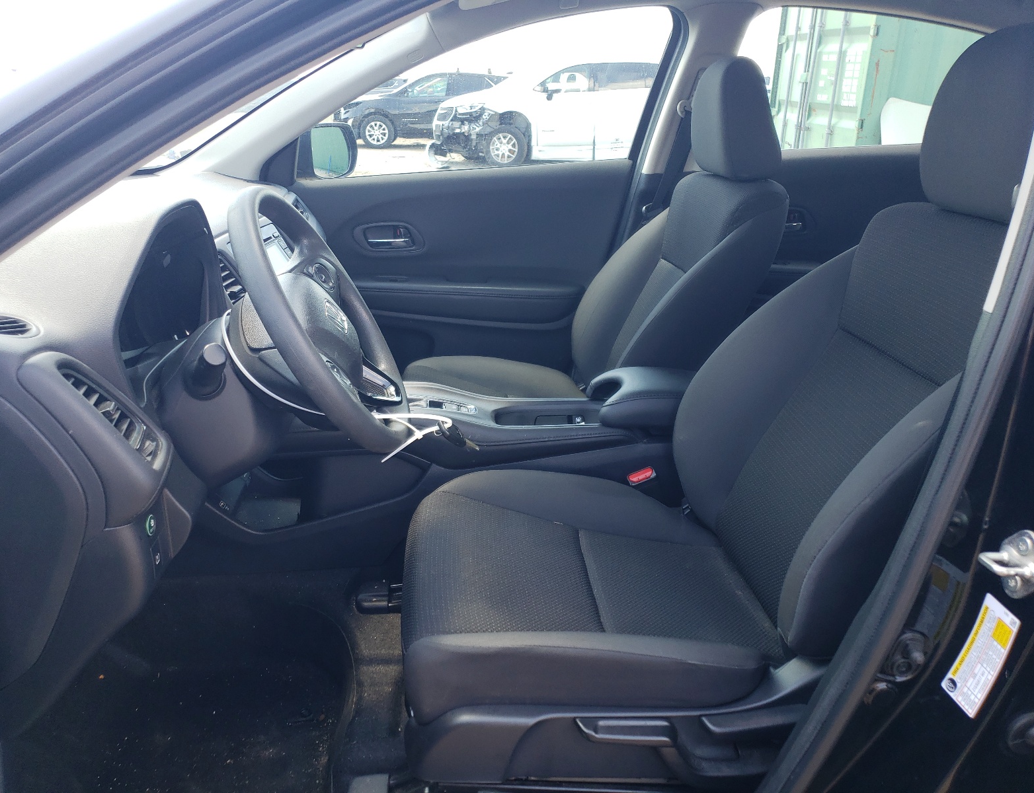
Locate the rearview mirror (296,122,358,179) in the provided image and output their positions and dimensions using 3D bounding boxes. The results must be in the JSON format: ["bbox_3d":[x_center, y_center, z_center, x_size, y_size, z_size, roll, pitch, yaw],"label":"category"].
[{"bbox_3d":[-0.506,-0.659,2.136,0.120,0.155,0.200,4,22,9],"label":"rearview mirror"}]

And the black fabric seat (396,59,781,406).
[{"bbox_3d":[0.119,-0.255,1.766,0.840,0.930,0.530,-2,22,-5],"label":"black fabric seat"}]

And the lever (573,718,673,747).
[{"bbox_3d":[0.126,0.387,0.922,0.120,0.032,0.025,4,21,-7],"label":"lever"}]

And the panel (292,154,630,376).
[{"bbox_3d":[-0.149,-0.300,2.085,0.900,0.600,0.140,-2,22,-5],"label":"panel"}]

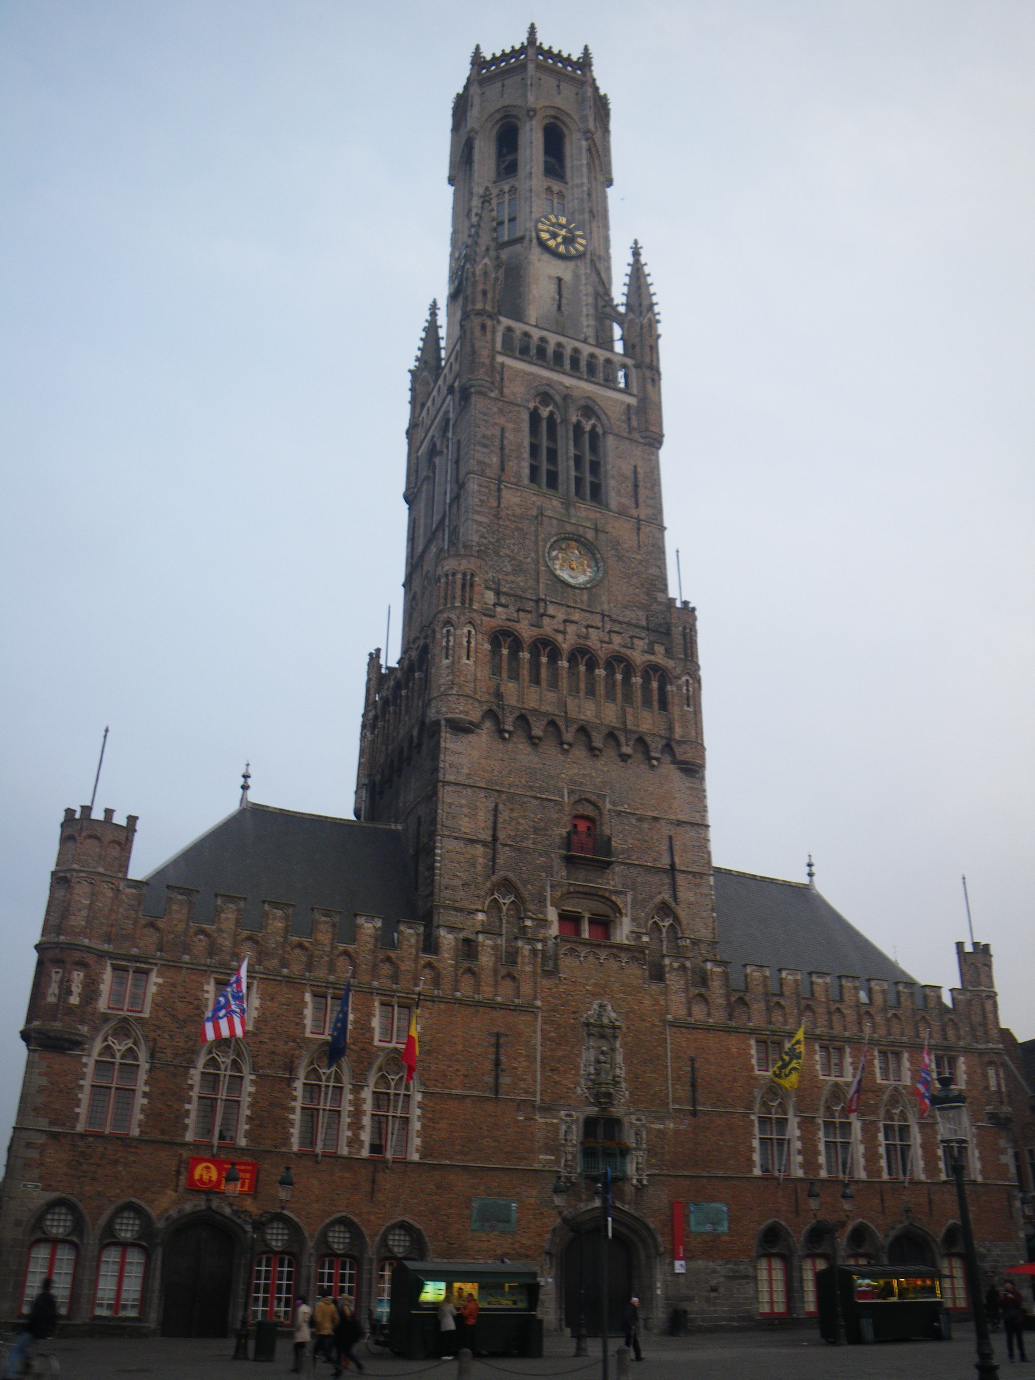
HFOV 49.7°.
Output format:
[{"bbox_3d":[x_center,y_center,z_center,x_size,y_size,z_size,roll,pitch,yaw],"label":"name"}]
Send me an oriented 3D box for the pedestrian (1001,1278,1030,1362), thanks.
[{"bbox_3d":[11.683,14.823,26.212,0.600,1.770,0.450,-16,-32,29],"label":"pedestrian"}]

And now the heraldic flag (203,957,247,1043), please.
[{"bbox_3d":[-10.147,10.784,38.769,1.600,2.850,0.600,12,-30,-20],"label":"heraldic flag"}]

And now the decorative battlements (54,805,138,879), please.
[{"bbox_3d":[-15.904,6.196,42.216,2.650,2.450,2.650,12,-30,-19],"label":"decorative battlements"}]

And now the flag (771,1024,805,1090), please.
[{"bbox_3d":[11.365,15.433,46.935,1.400,2.450,0.700,12,-30,-19],"label":"flag"}]

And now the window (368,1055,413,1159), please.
[{"bbox_3d":[-4.650,15.336,40.978,1.700,3.750,0.350,12,-30,-20],"label":"window"}]

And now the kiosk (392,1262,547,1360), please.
[{"bbox_3d":[-1.486,17.466,31.489,4.000,2.400,2.200,12,-30,-20],"label":"kiosk"}]

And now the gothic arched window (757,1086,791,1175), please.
[{"bbox_3d":[10.893,18.612,47.163,1.650,3.600,0.400,12,-30,-19],"label":"gothic arched window"}]

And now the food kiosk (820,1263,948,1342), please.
[{"bbox_3d":[12.495,21.232,38.734,3.900,2.400,2.200,12,-30,-20],"label":"food kiosk"}]

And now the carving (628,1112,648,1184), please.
[{"bbox_3d":[4.759,18.220,44.264,0.800,2.850,0.400,12,-30,-19],"label":"carving"}]

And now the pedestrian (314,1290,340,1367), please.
[{"bbox_3d":[-4.652,15.514,27.134,0.600,1.730,0.500,5,-28,-7],"label":"pedestrian"}]

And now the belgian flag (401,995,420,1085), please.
[{"bbox_3d":[-3.927,12.782,40.658,0.750,2.900,0.600,12,-30,-20],"label":"belgian flag"}]

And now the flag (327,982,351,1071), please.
[{"bbox_3d":[-6.439,12.120,40.326,0.650,2.850,0.600,12,-30,-19],"label":"flag"}]

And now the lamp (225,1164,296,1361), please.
[{"bbox_3d":[-6.414,14.018,27.473,1.650,4.400,0.450,12,-30,-19],"label":"lamp"}]

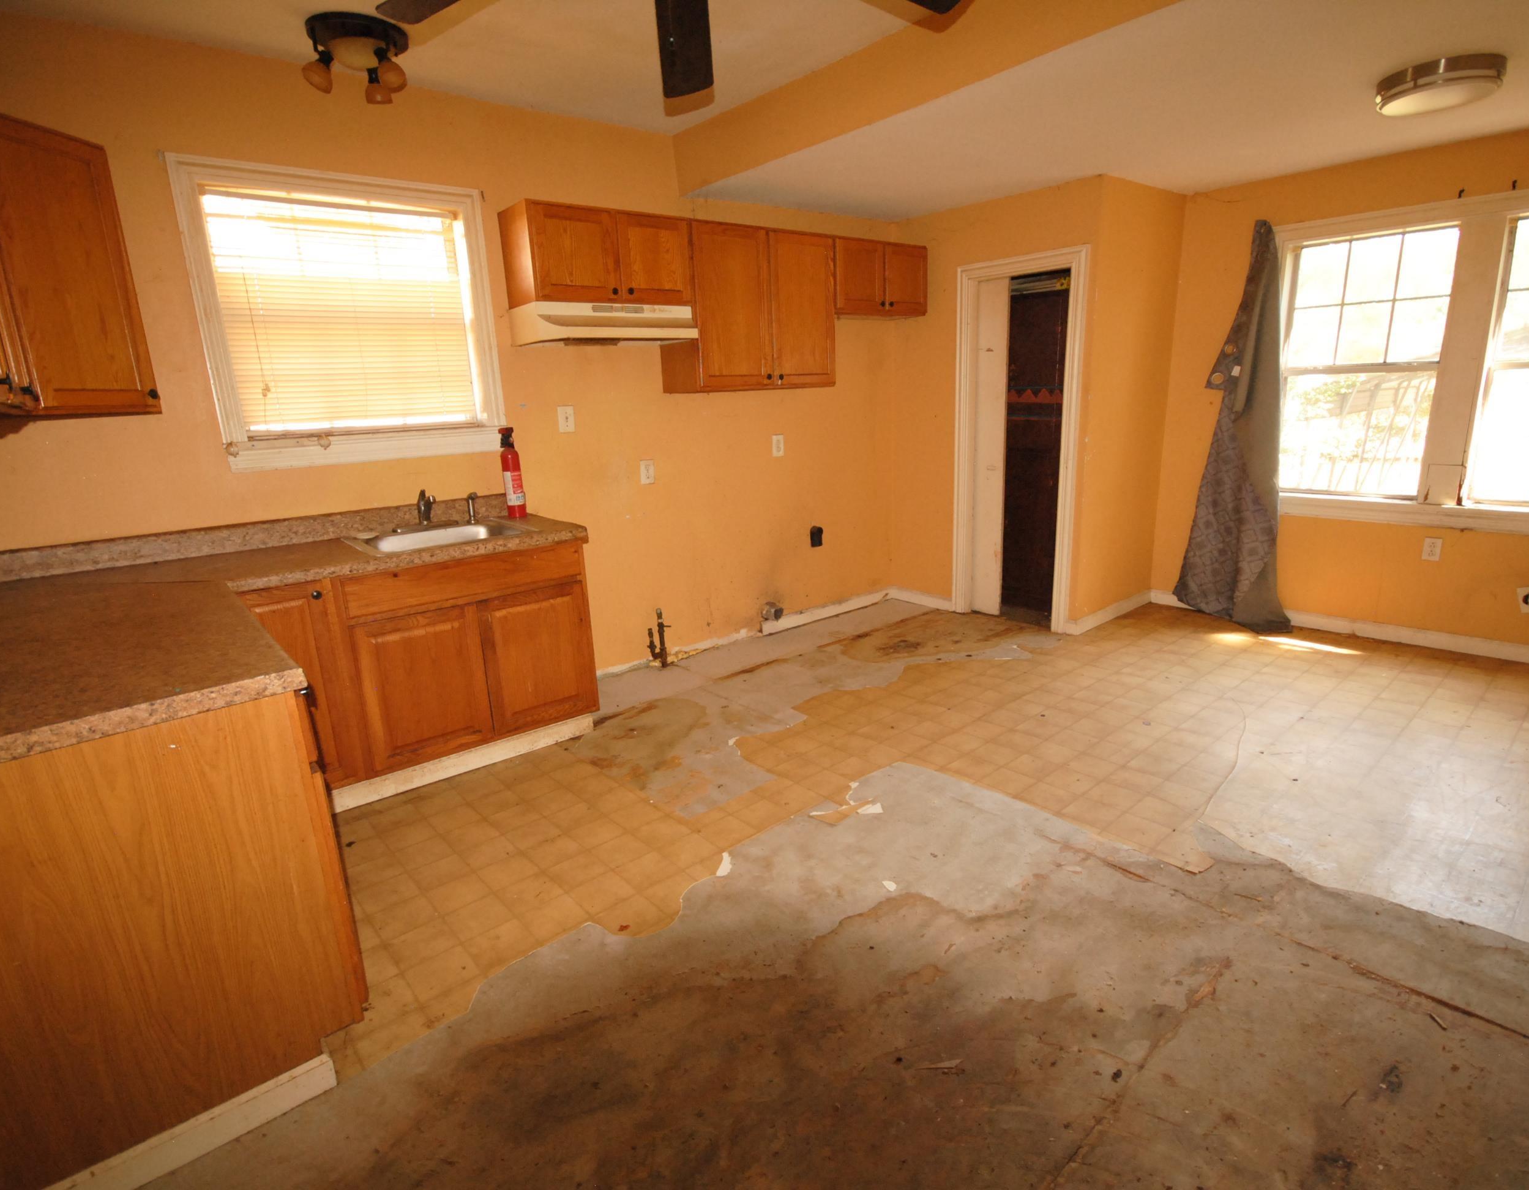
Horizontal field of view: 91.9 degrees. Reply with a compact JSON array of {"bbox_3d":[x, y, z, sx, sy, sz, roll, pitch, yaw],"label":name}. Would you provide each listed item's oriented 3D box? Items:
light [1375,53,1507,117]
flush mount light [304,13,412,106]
[{"bbox_3d":[2.423,-1.826,2.663,0.350,0.085,0.350,-14,18,-39],"label":"light"},{"bbox_3d":[-1.364,-1.800,2.521,0.315,0.185,0.315,-14,18,-39],"label":"flush mount light"}]

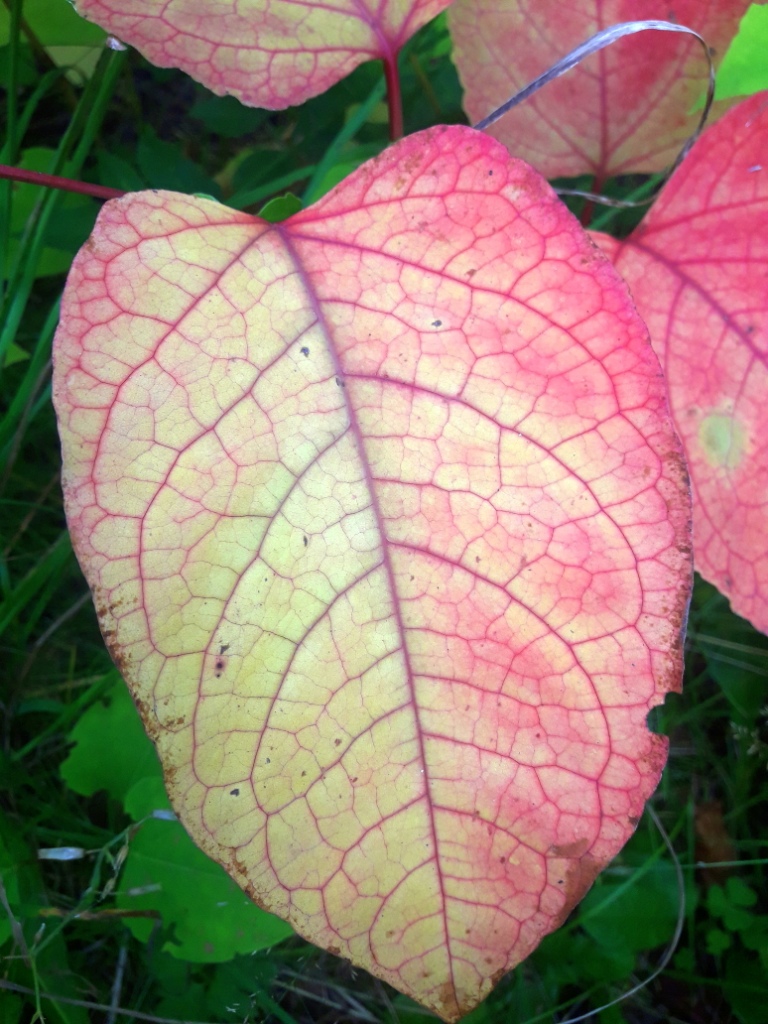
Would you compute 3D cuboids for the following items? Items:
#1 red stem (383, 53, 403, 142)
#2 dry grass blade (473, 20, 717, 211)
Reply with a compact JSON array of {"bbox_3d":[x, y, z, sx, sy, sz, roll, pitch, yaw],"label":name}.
[{"bbox_3d":[0.003,-0.119,0.241,0.004,0.031,0.004,-6,30,0],"label":"red stem"},{"bbox_3d":[0.064,-0.119,0.250,0.074,0.064,0.025,0,28,0],"label":"dry grass blade"}]

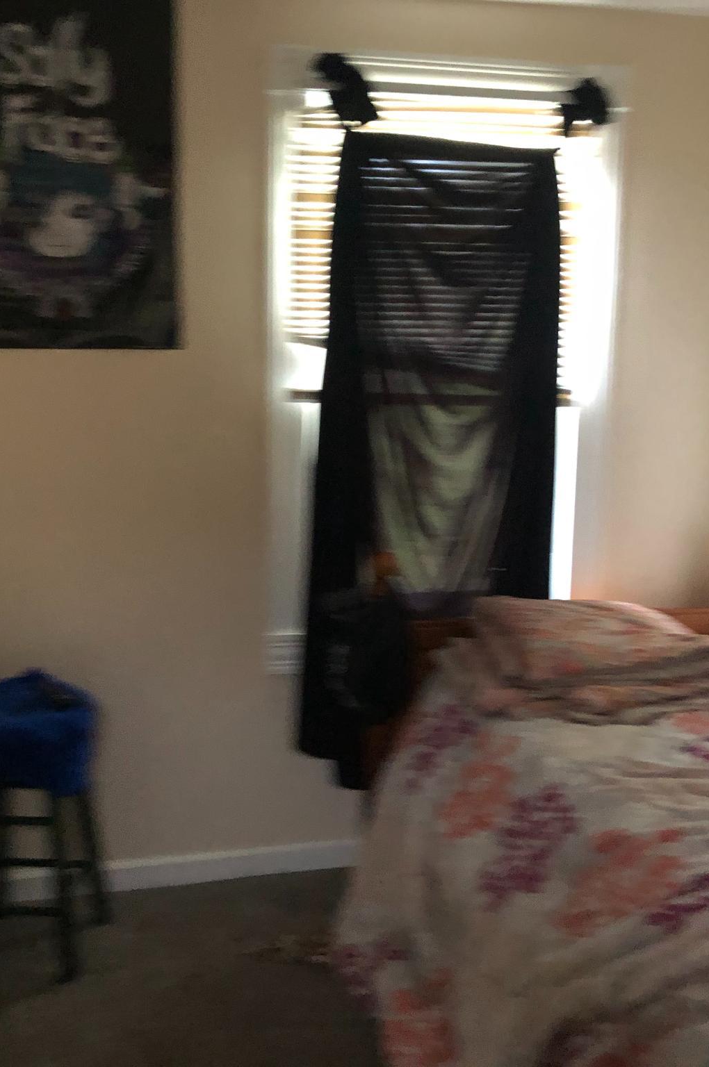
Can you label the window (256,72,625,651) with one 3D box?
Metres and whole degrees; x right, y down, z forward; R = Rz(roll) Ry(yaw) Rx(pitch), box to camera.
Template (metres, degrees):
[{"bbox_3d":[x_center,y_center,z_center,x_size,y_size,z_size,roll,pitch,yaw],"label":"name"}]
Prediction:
[{"bbox_3d":[0.253,-0.457,3.256,1.000,1.620,0.100,-2,9,-14],"label":"window"}]

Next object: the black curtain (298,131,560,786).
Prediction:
[{"bbox_3d":[0.197,-0.180,3.203,0.723,1.770,0.120,-2,9,-14],"label":"black curtain"}]

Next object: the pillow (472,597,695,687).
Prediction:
[{"bbox_3d":[0.598,0.271,3.058,0.560,0.180,0.390,-2,9,-14],"label":"pillow"}]

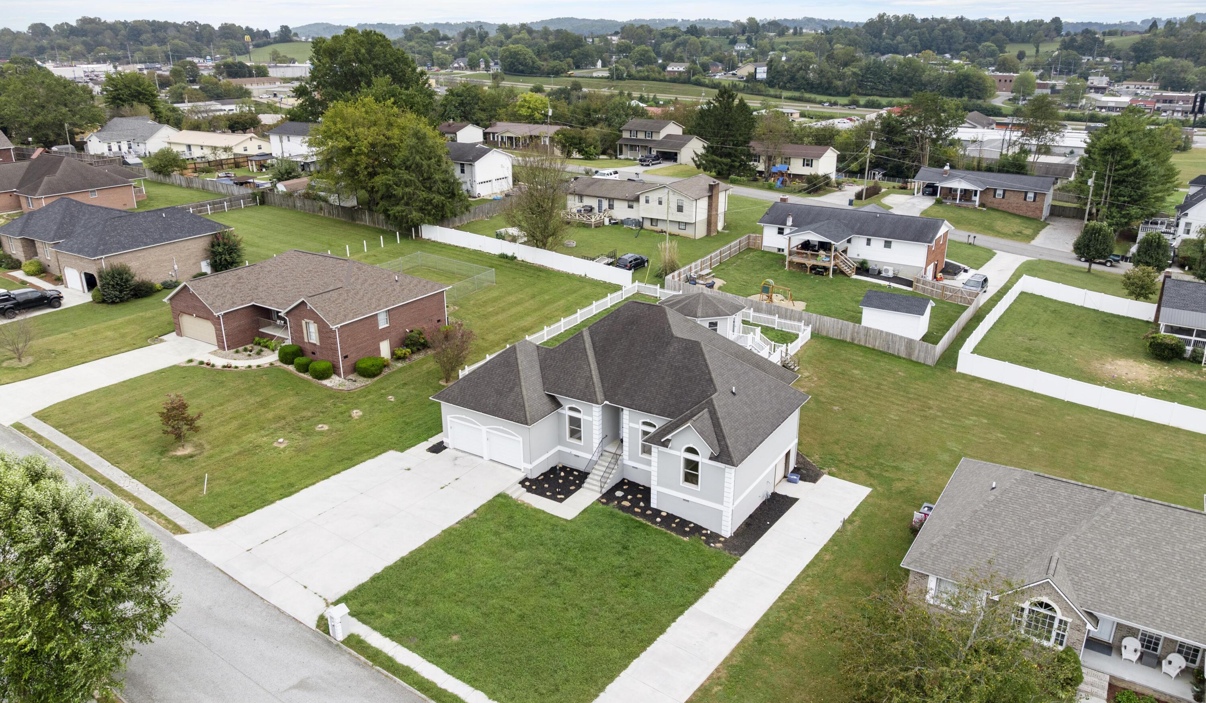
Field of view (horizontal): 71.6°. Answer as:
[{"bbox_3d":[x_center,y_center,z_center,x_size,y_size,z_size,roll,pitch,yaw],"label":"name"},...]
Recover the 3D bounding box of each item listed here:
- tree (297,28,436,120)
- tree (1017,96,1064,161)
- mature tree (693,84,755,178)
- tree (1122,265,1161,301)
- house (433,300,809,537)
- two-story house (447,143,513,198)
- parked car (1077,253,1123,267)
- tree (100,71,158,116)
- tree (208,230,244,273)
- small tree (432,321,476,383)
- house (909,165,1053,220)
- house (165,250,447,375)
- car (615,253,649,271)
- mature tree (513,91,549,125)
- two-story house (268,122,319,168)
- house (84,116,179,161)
[{"bbox_3d":[-44.795,-48.376,157.833,24.500,24.600,24.500,-1,20,0],"label":"tree"},{"bbox_3d":[70.556,-32.796,134.697,6.700,16.500,6.700,-1,20,0],"label":"tree"},{"bbox_3d":[21.962,-38.959,148.148,11.000,16.600,11.000,-1,20,0],"label":"mature tree"},{"bbox_3d":[57.927,-7.206,90.000,4.100,4.130,4.100,13,24,31],"label":"tree"},{"bbox_3d":[2.029,2.289,56.920,21.438,10.566,17.069,12,23,31],"label":"house"},{"bbox_3d":[-21.726,-28.933,131.766,13.200,6.590,9.500,13,24,33],"label":"two-story house"},{"bbox_3d":[61.089,-11.569,102.380,1.780,1.680,4.850,-15,25,-35],"label":"parked car"},{"bbox_3d":[-108.484,-56.324,192.394,11.801,15.227,11.801,-11,22,-27],"label":"tree"},{"bbox_3d":[-38.276,-10.159,84.917,3.214,4.346,3.214,-9,22,-23],"label":"tree"},{"bbox_3d":[-11.435,0.107,63.332,3.400,4.850,3.400,-1,20,0],"label":"small tree"},{"bbox_3d":[62.128,-26.296,137.137,20.900,6.200,10.200,16,26,37],"label":"house"},{"bbox_3d":[-26.346,-4.798,75.511,19.300,7.000,16.500,12,24,31],"label":"house"},{"bbox_3d":[3.377,-10.357,95.789,1.950,1.820,5.000,12,24,30],"label":"car"},{"bbox_3d":[-16.786,-54.613,195.071,8.314,11.274,8.314,-2,20,-4],"label":"mature tree"},{"bbox_3d":[-51.893,-37.027,149.449,12.500,7.400,9.400,12,23,31],"label":"two-story house"},{"bbox_3d":[-95.819,-44.638,172.733,15.400,7.400,16.700,12,23,31],"label":"house"}]

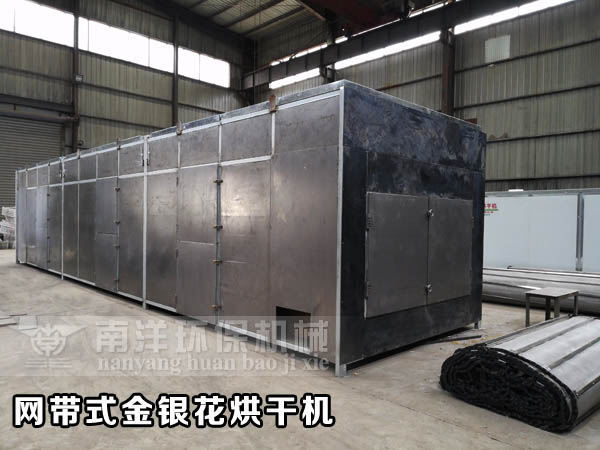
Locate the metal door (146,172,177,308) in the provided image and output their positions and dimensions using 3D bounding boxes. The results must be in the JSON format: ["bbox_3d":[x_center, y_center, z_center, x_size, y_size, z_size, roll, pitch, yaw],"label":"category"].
[{"bbox_3d":[-2.046,0.226,6.704,0.050,1.962,0.944,0,1,-44],"label":"metal door"}]

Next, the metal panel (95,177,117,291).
[{"bbox_3d":[-3.550,0.174,8.328,0.050,2.070,0.974,0,1,-44],"label":"metal panel"}]

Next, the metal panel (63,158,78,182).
[{"bbox_3d":[-4.946,-1.166,9.762,0.050,0.492,0.969,0,1,-44],"label":"metal panel"}]

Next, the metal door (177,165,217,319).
[{"bbox_3d":[-1.352,0.218,5.876,0.050,1.960,0.955,0,2,-44],"label":"metal door"}]

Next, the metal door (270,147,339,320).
[{"bbox_3d":[0.021,0.211,4.460,0.050,1.859,0.922,0,2,-44],"label":"metal door"}]

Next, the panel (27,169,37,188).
[{"bbox_3d":[-7.094,-1.239,11.960,0.050,0.484,0.965,0,1,-44],"label":"panel"}]

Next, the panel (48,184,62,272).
[{"bbox_3d":[-5.696,0.111,10.524,0.050,2.006,0.988,0,1,-44],"label":"panel"}]

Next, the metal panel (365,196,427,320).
[{"bbox_3d":[1.070,0.309,4.879,1.153,1.250,0.050,0,1,-44],"label":"metal panel"}]

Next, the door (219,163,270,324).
[{"bbox_3d":[-0.627,0.232,5.129,0.050,1.877,0.922,0,2,-44],"label":"door"}]

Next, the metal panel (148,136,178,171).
[{"bbox_3d":[-2.018,-1.040,6.679,0.050,0.489,0.944,0,1,-44],"label":"metal panel"}]

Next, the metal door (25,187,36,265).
[{"bbox_3d":[-7.117,0.071,11.978,0.050,2.044,0.965,0,1,-44],"label":"metal door"}]

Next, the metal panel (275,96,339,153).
[{"bbox_3d":[0.067,-1.013,4.632,0.050,0.471,0.941,0,1,-44],"label":"metal panel"}]

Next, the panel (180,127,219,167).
[{"bbox_3d":[-1.321,-1.012,5.953,0.050,0.475,0.917,0,1,-44],"label":"panel"}]

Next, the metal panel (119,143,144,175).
[{"bbox_3d":[-2.780,-1.060,7.472,0.050,0.492,0.938,0,1,-44],"label":"metal panel"}]

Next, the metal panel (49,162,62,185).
[{"bbox_3d":[-5.673,-1.189,10.506,0.050,0.492,0.988,0,1,-44],"label":"metal panel"}]

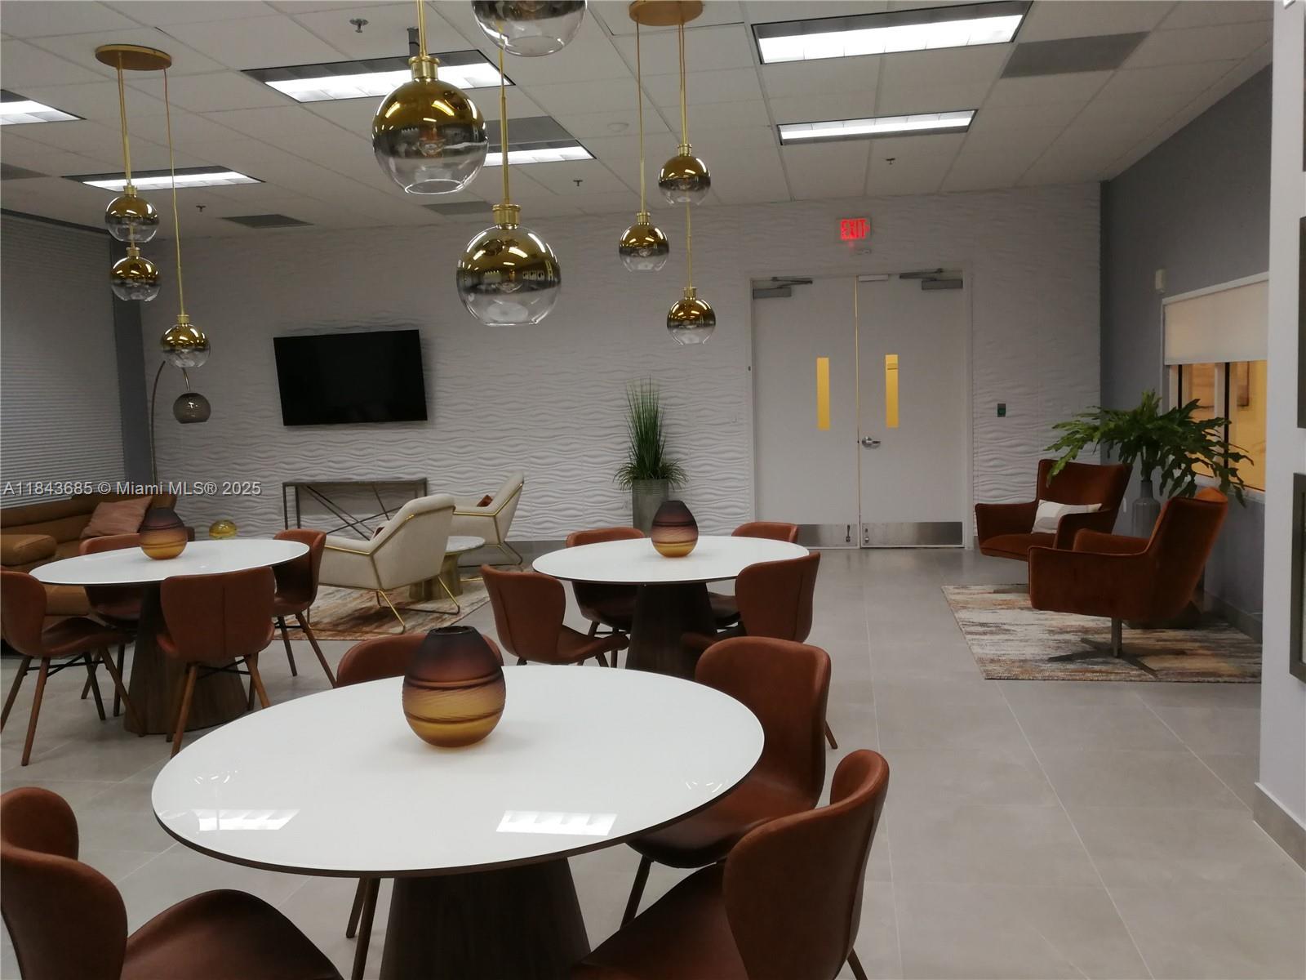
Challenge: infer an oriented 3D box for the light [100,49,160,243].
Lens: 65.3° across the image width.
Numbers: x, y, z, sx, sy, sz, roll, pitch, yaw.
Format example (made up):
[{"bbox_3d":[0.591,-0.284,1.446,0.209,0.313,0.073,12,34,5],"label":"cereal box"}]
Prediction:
[{"bbox_3d":[-2.417,-1.571,4.675,0.225,0.860,0.225,-1,6,11],"label":"light"}]

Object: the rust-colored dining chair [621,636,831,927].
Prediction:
[{"bbox_3d":[0.163,0.808,2.505,0.540,0.820,0.480,-7,7,-42],"label":"rust-colored dining chair"}]

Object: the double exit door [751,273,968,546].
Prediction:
[{"bbox_3d":[1.821,-0.686,9.068,1.840,2.430,0.080,-1,6,11],"label":"double exit door"}]

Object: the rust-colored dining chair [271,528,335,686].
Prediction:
[{"bbox_3d":[-1.949,0.632,5.214,0.480,0.820,0.540,3,7,42],"label":"rust-colored dining chair"}]

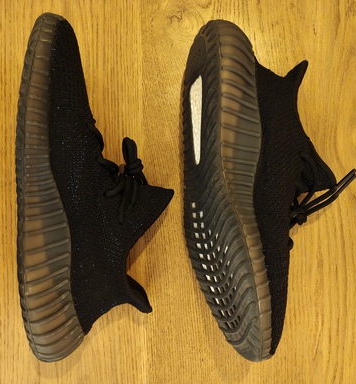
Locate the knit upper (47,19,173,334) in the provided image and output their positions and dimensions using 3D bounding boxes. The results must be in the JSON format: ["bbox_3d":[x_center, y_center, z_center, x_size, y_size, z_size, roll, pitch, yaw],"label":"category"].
[{"bbox_3d":[-0.057,-0.013,0.321,0.115,0.100,0.277,0,90,-19],"label":"knit upper"}]

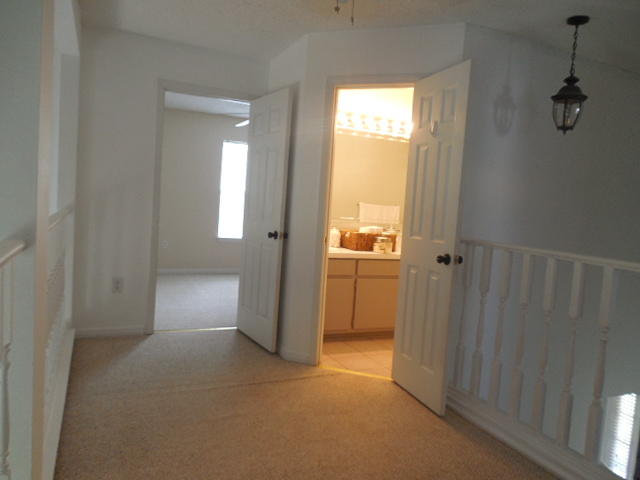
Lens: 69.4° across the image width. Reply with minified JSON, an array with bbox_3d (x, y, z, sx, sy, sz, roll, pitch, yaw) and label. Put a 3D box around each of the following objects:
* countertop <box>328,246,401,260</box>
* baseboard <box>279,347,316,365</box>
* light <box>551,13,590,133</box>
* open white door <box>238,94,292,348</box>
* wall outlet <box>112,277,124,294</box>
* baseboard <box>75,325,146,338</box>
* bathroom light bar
[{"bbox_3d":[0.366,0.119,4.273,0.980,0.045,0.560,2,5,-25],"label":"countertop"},{"bbox_3d":[-0.155,0.879,3.517,0.250,0.092,0.018,5,5,20],"label":"baseboard"},{"bbox_3d":[1.563,-1.005,2.869,0.220,0.692,0.220,2,5,-25],"label":"light"},{"bbox_3d":[-0.475,-0.156,3.841,0.037,2.033,0.700,1,6,-33],"label":"open white door"},{"bbox_3d":[-1.657,0.374,3.792,0.077,0.122,0.010,2,5,-25],"label":"wall outlet"},{"bbox_3d":[-1.724,0.754,3.809,0.540,0.088,0.016,2,5,-25],"label":"baseboard"},{"bbox_3d":[0.557,-1.102,4.481,0.950,0.140,0.120,2,5,-25],"label":"bathroom light bar"}]

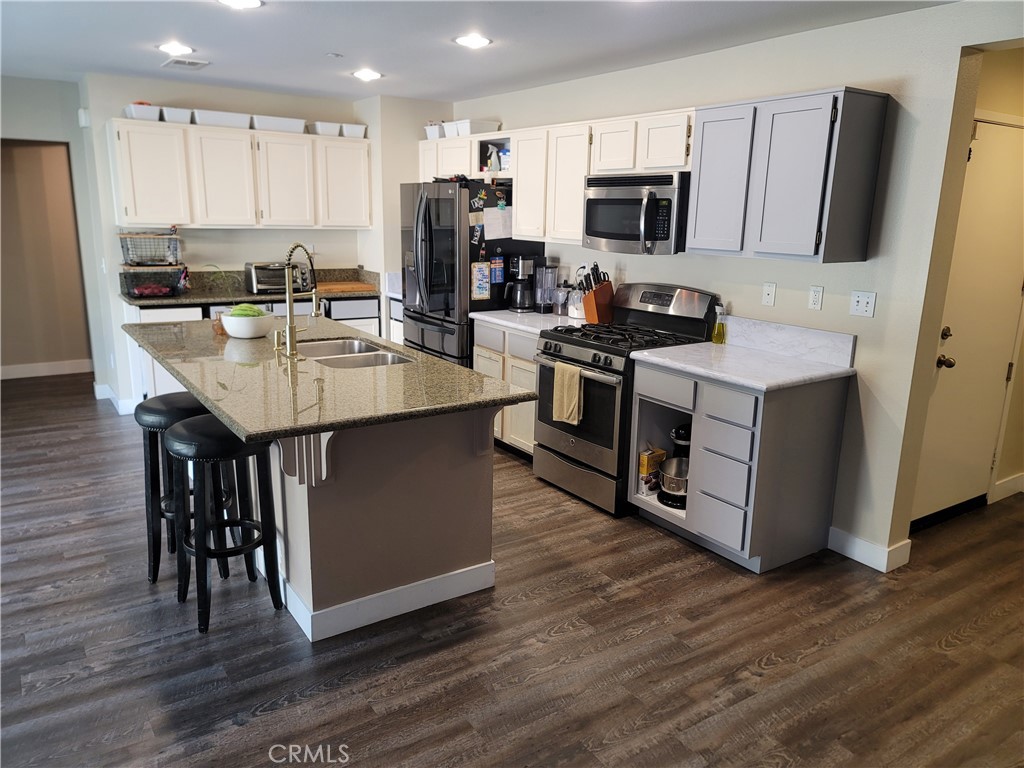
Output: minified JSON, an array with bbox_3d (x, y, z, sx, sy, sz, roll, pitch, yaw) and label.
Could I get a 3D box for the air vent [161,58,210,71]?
[{"bbox_3d":[-2.108,-2.059,4.788,0.220,0.015,0.340,-7,16,-34],"label":"air vent"}]

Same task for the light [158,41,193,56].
[{"bbox_3d":[-1.922,-1.914,4.246,0.200,0.030,0.200,-7,16,-34],"label":"light"}]

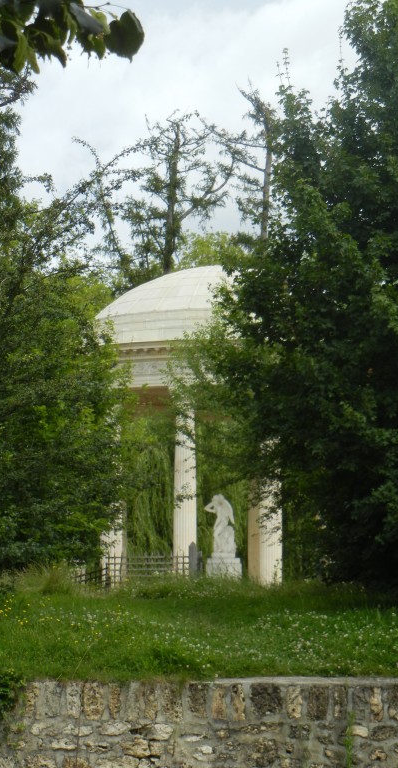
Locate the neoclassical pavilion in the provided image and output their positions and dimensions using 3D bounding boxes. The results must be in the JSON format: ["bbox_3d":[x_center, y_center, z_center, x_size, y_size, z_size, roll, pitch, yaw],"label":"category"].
[{"bbox_3d":[0.644,1.110,62.000,7.200,8.750,7.200,0,-3,0],"label":"neoclassical pavilion"}]

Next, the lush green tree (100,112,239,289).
[{"bbox_3d":[-1.043,-1.608,80.000,5.600,16.000,5.600,0,-3,0],"label":"lush green tree"}]

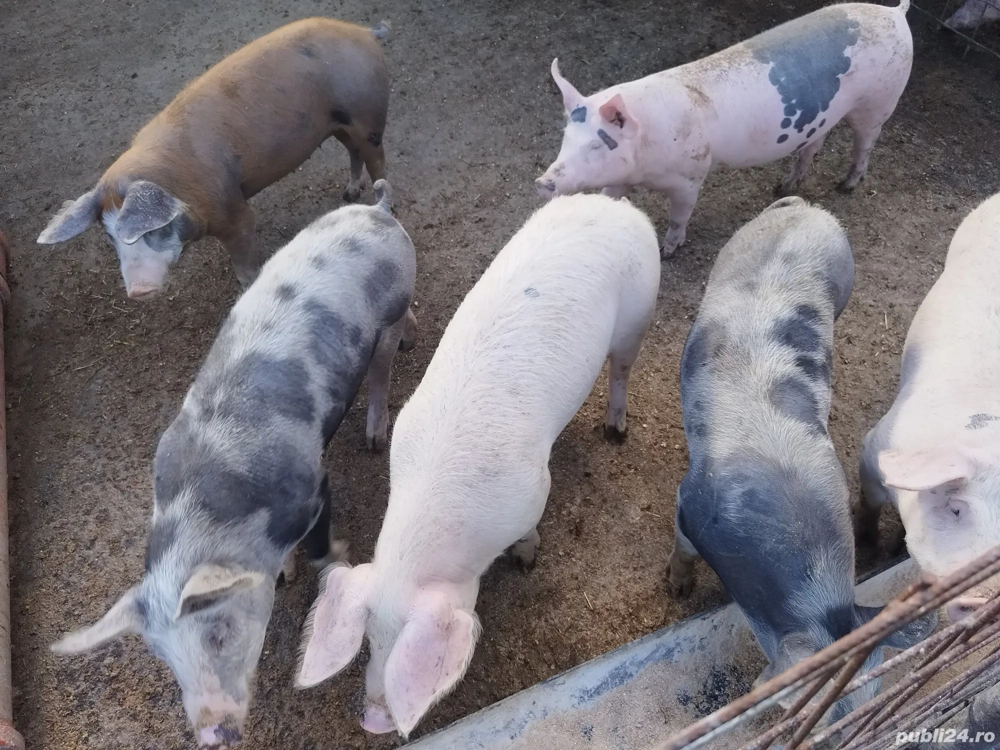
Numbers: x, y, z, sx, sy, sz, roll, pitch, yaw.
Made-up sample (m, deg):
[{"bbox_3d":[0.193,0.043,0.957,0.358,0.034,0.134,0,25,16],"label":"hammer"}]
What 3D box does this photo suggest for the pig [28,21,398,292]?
[{"bbox_3d":[-0.710,-0.601,2.236,0.376,0.644,1.148,27,50,27],"label":"pig"}]

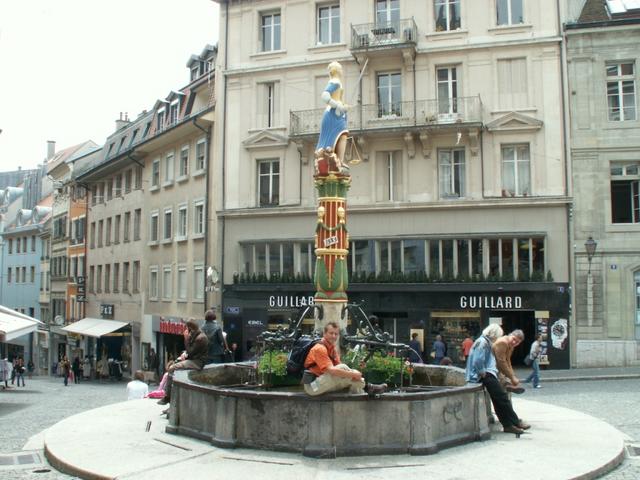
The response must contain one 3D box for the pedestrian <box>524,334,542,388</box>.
[{"bbox_3d":[6.810,3.870,20.511,0.620,1.700,0.500,-1,-6,7],"label":"pedestrian"}]

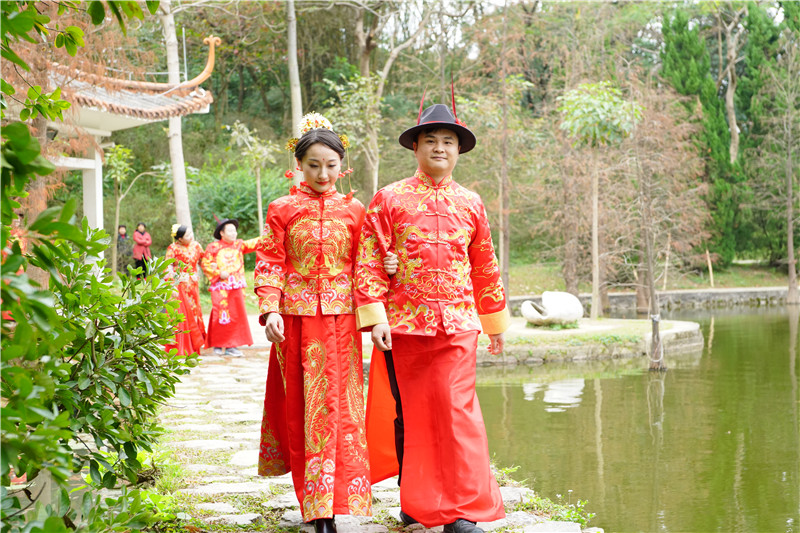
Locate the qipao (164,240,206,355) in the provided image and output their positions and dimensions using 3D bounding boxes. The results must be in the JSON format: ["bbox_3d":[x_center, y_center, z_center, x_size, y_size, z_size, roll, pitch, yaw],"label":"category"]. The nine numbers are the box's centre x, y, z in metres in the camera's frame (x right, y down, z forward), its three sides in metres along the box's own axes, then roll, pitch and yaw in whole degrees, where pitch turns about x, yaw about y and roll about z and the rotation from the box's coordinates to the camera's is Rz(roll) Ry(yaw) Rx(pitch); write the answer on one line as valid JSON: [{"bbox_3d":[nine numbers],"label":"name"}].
[{"bbox_3d":[-2.736,0.395,17.000,0.540,1.450,0.500,0,0,-27],"label":"qipao"}]

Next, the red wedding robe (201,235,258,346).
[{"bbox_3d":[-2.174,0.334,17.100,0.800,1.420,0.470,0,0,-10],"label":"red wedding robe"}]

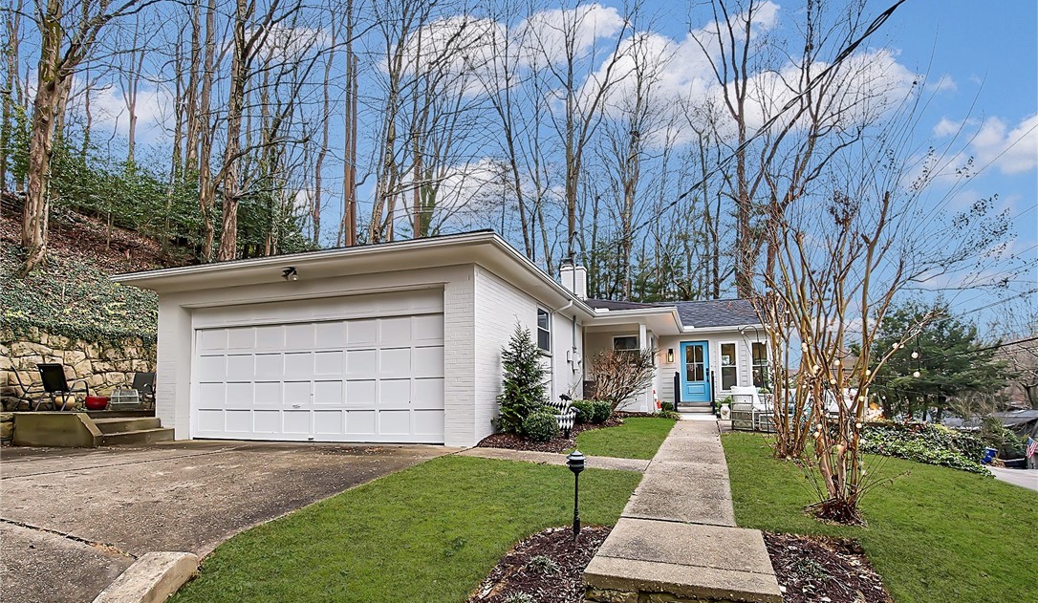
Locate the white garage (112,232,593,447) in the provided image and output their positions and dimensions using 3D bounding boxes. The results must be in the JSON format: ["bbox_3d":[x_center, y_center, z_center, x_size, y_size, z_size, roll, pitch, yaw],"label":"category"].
[{"bbox_3d":[-2.550,1.320,11.000,7.400,3.050,7.300,-3,-8,18],"label":"white garage"}]

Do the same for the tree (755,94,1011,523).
[{"bbox_3d":[3.160,-0.040,4.420,1.950,3.780,1.900,-3,-8,18],"label":"tree"}]

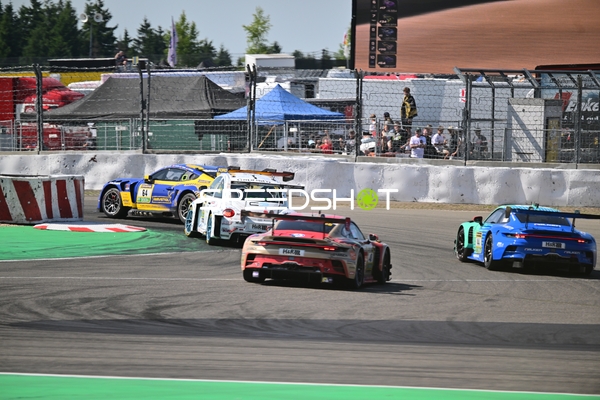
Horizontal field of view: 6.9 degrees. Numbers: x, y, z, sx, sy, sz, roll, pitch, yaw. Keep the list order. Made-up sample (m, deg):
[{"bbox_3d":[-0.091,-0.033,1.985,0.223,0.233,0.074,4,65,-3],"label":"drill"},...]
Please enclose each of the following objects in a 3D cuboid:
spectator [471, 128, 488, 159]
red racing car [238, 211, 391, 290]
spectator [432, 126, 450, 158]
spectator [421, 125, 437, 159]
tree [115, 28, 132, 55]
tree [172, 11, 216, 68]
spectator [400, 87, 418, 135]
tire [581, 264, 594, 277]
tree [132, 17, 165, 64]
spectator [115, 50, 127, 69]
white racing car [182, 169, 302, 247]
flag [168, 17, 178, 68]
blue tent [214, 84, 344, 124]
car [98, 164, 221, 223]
[{"bbox_3d":[5.421,-1.555,151.000,0.550,1.250,0.600,0,1,14],"label":"spectator"},{"bbox_3d":[0.288,0.829,87.300,2.030,1.250,4.600,3,2,11],"label":"red racing car"},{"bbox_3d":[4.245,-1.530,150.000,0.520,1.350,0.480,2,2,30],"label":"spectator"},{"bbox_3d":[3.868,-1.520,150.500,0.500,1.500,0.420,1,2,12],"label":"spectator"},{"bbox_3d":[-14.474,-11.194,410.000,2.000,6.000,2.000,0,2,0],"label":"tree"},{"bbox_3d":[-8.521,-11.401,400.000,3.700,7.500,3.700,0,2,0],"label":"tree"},{"bbox_3d":[3.340,-2.577,152.500,0.550,1.740,0.400,1,1,30],"label":"spectator"},{"bbox_3d":[5.444,1.108,95.500,0.310,0.710,0.710,2,2,-12],"label":"tire"},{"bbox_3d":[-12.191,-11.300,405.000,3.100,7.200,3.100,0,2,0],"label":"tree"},{"bbox_3d":[-9.222,-7.173,258.000,0.650,1.120,0.500,1,1,37],"label":"spectator"},{"bbox_3d":[-1.116,0.177,102.202,1.930,1.380,4.250,2,2,-10],"label":"white racing car"},{"bbox_3d":[-6.629,-8.149,262.000,0.600,3.100,0.120,0,1,-12],"label":"flag"},{"bbox_3d":[-0.650,-2.109,161.000,3.000,3.200,3.000,1,2,41],"label":"blue tent"},{"bbox_3d":[-2.400,-0.125,110.424,2.050,1.280,4.920,1,3,-40],"label":"car"}]

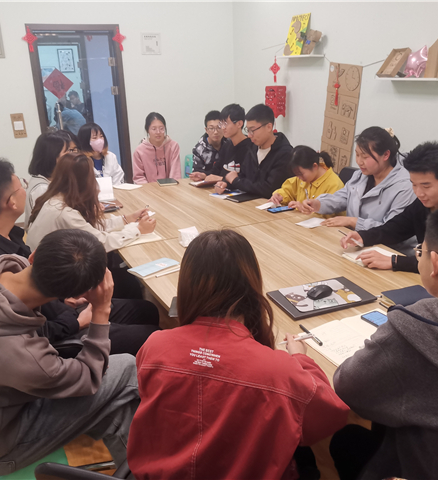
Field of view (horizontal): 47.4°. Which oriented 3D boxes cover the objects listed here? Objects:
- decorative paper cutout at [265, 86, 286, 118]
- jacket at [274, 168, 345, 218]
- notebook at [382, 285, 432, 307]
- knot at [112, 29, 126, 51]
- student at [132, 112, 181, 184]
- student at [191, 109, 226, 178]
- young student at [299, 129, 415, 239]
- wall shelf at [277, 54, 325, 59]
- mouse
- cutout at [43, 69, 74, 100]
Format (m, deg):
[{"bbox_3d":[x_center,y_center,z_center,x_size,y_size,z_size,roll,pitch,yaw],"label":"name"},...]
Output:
[{"bbox_3d":[0.547,-1.331,4.883,0.143,0.306,0.143,14,24,38],"label":"decorative paper cutout"},{"bbox_3d":[0.631,-0.242,3.355,0.479,0.510,0.469,-14,23,-32],"label":"jacket"},{"bbox_3d":[0.743,0.238,1.889,0.178,0.026,0.224,-5,19,-9],"label":"notebook"},{"bbox_3d":[-1.122,-2.252,5.605,0.160,0.235,0.020,-10,20,-23],"label":"knot"},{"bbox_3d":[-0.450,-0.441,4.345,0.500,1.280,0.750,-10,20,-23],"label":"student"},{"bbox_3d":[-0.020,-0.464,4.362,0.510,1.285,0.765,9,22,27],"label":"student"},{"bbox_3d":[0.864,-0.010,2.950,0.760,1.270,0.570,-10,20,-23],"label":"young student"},{"bbox_3d":[0.738,-1.678,4.572,0.156,0.024,0.571,-10,21,-23],"label":"wall shelf"},{"bbox_3d":[0.387,0.193,1.918,0.105,0.038,0.066,-12,21,-26],"label":"mouse"},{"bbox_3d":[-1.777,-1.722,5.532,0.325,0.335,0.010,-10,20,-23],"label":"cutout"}]

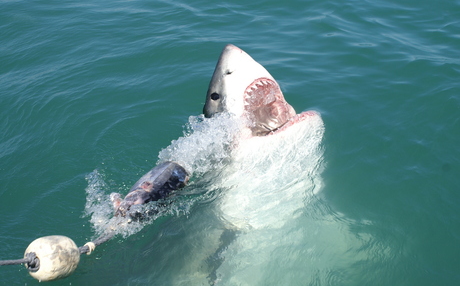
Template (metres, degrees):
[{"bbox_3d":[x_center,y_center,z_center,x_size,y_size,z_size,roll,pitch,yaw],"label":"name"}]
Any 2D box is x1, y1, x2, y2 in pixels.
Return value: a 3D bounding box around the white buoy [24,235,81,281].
[{"bbox_3d":[-0.804,0.523,3.470,0.208,0.208,0.244,27,24,37],"label":"white buoy"}]

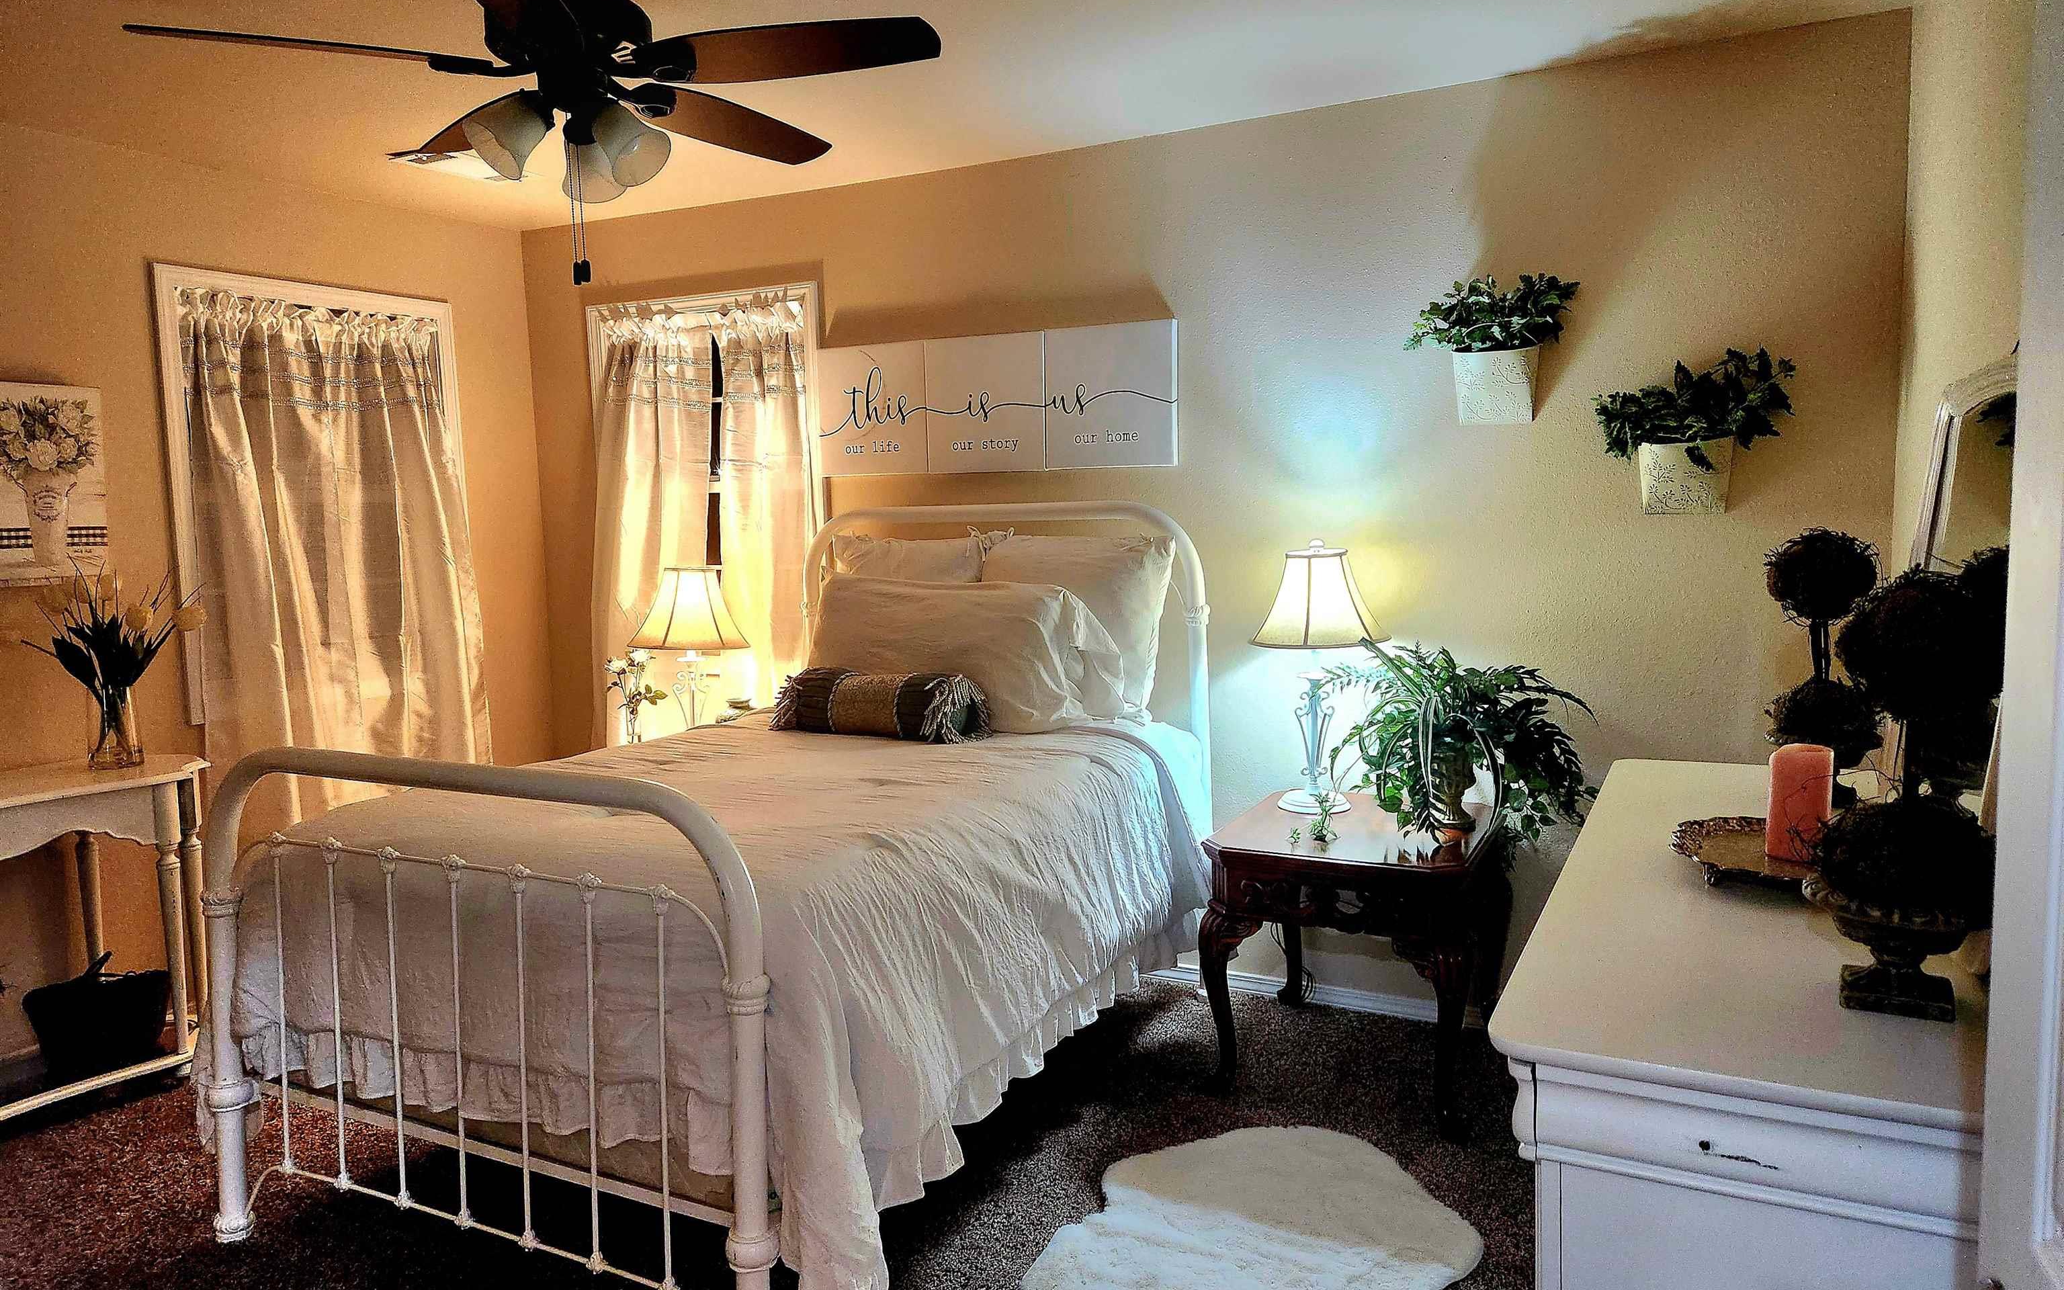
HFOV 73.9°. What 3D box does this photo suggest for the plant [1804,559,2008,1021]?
[{"bbox_3d":[0.810,0.127,1.269,0.182,0.410,0.182,2,7,28],"label":"plant"}]

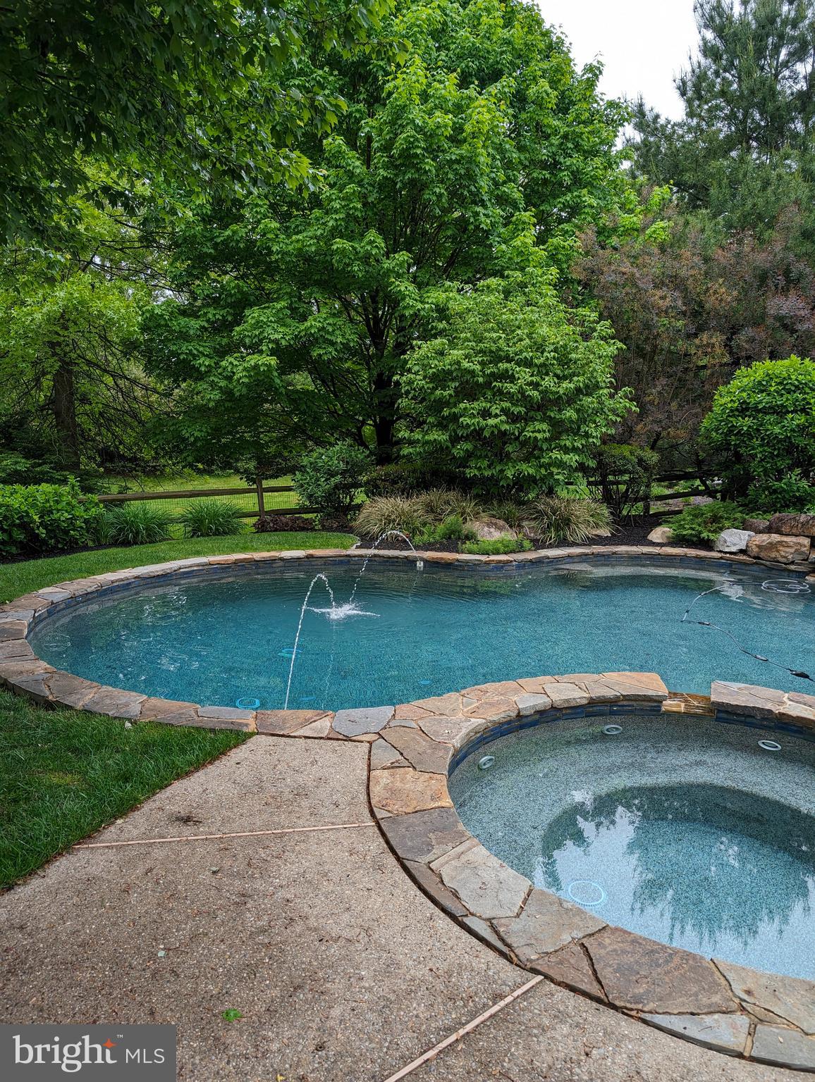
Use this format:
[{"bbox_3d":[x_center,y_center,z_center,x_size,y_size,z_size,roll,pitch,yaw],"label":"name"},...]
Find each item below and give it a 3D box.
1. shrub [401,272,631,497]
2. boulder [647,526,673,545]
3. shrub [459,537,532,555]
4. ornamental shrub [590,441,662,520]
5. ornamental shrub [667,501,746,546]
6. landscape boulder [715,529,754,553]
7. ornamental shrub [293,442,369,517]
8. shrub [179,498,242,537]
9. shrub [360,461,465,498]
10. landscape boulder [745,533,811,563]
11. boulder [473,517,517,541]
[{"bbox_3d":[1.960,-2.466,13.606,4.150,4.750,3.900,1,7,8],"label":"shrub"},{"bbox_3d":[4.231,-0.120,12.571,0.500,0.290,0.420,2,7,19],"label":"boulder"},{"bbox_3d":[1.357,0.032,11.481,1.100,0.220,0.700,1,7,7],"label":"shrub"},{"bbox_3d":[4.784,-1.262,16.666,1.600,1.650,1.500,2,7,16],"label":"ornamental shrub"},{"bbox_3d":[5.069,-0.296,12.651,1.380,0.660,1.150,3,7,22],"label":"ornamental shrub"},{"bbox_3d":[4.993,-0.008,11.476,0.620,0.360,0.480,3,7,23],"label":"landscape boulder"},{"bbox_3d":[-1.431,-0.959,14.285,1.500,1.600,1.400,-1,7,-6],"label":"ornamental shrub"},{"bbox_3d":[-3.477,-0.387,13.345,1.080,0.680,1.000,-2,7,-15],"label":"shrub"},{"bbox_3d":[0.165,-0.857,14.700,2.100,1.300,1.500,0,7,1],"label":"shrub"},{"bbox_3d":[5.165,0.058,10.477,0.900,0.400,0.620,3,7,26],"label":"landscape boulder"},{"bbox_3d":[1.406,-0.147,12.366,0.780,0.430,0.600,1,7,6],"label":"boulder"}]

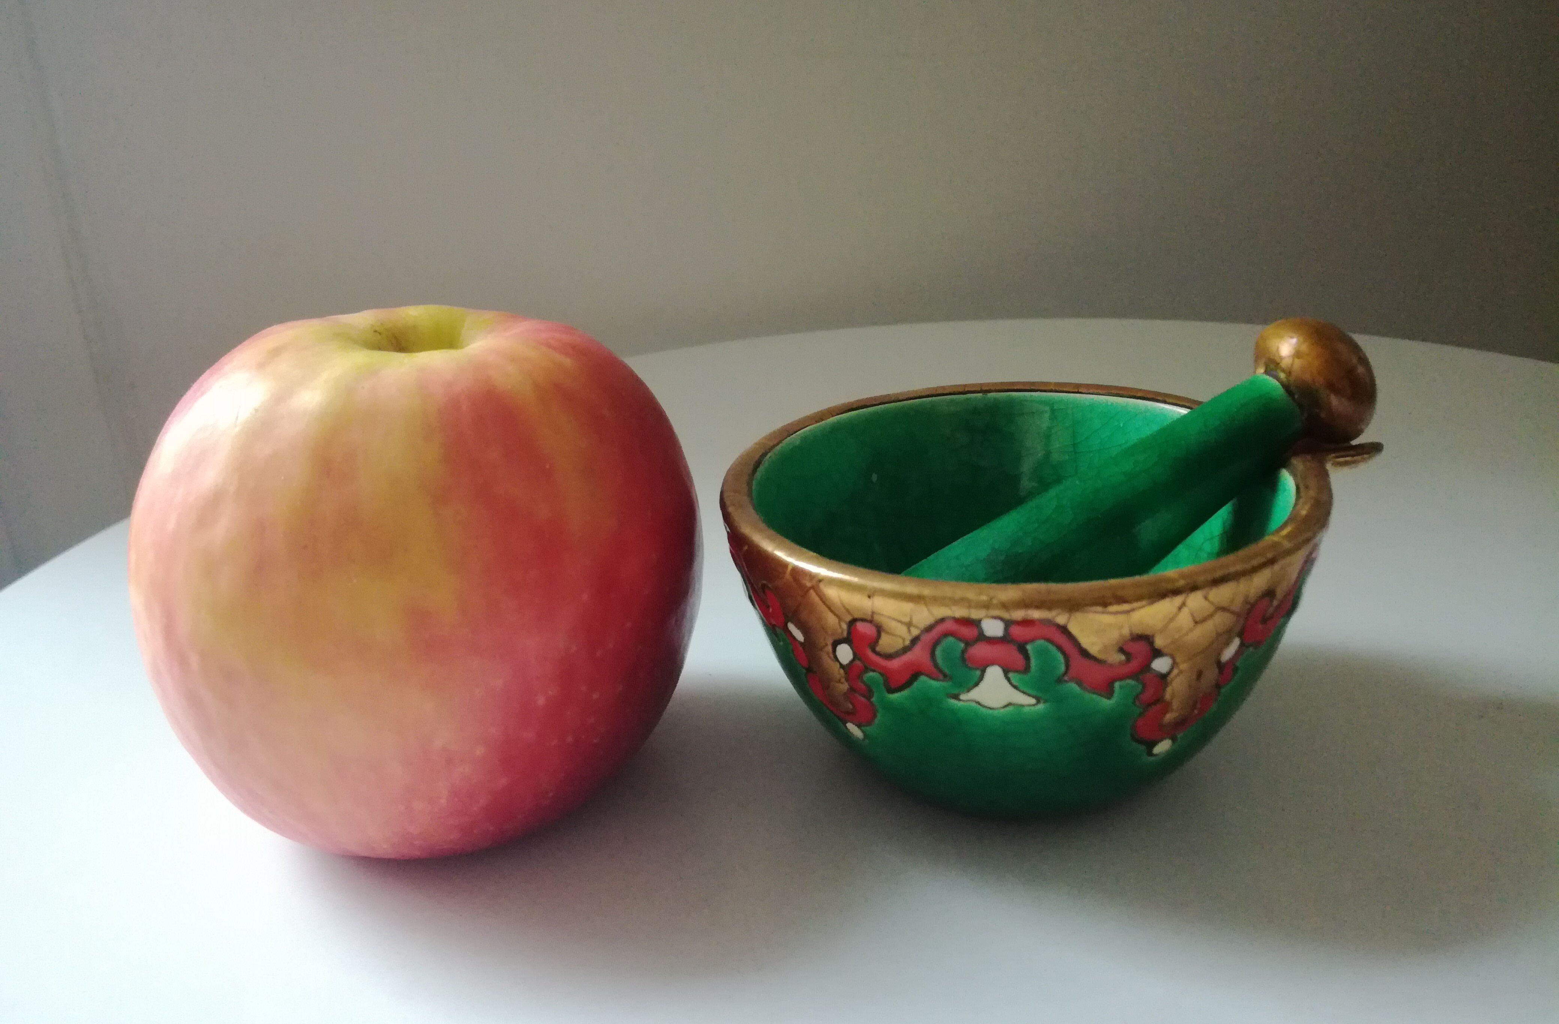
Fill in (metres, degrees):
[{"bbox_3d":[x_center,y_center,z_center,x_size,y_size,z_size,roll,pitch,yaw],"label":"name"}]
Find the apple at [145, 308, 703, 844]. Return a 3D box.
[{"bbox_3d":[-0.051,0.009,0.180,0.080,0.074,0.080,-5,23,0],"label":"apple"}]

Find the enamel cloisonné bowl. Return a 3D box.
[{"bbox_3d":[0.035,0.015,0.184,0.084,0.046,0.084,-4,23,2],"label":"enamel cloisonné bowl"}]

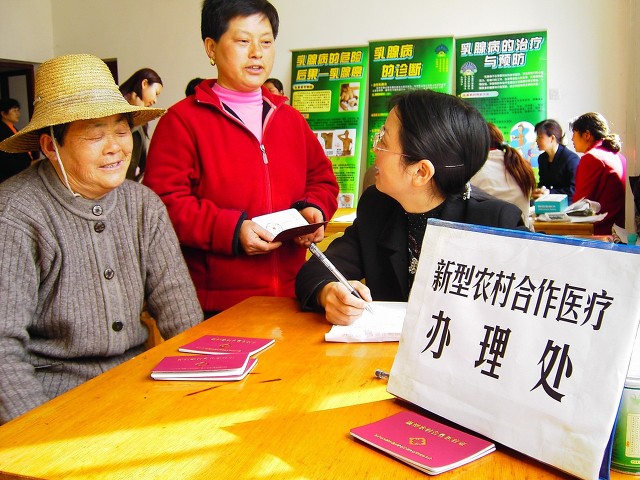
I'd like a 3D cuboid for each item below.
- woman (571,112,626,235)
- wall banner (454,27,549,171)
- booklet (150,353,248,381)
[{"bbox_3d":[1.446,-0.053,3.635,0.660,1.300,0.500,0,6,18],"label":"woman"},{"bbox_3d":[1.384,-0.786,4.923,0.660,1.500,0.015,0,6,20],"label":"wall banner"},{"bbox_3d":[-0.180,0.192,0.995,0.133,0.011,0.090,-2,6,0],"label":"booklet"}]

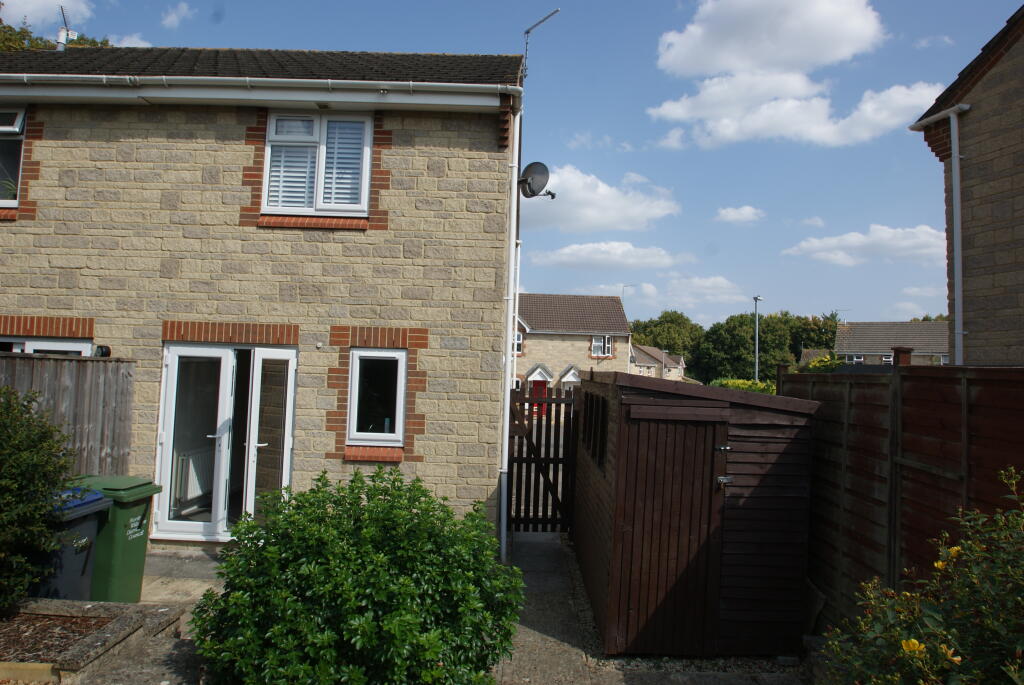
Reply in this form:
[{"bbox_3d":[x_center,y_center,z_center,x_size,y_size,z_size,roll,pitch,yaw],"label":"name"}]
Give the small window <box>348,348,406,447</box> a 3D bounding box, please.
[{"bbox_3d":[-1.446,0.590,6.720,0.610,1.060,0.080,2,-4,1],"label":"small window"}]

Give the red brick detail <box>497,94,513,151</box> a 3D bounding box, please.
[{"bbox_3d":[-0.089,-2.371,6.754,0.155,0.570,0.270,2,-4,1],"label":"red brick detail"}]

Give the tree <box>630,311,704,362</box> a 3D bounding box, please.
[{"bbox_3d":[23.735,2.342,95.000,11.500,14.000,11.500,1,-4,13],"label":"tree"}]

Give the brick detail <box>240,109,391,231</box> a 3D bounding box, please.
[{"bbox_3d":[-2.142,-1.909,6.900,1.630,1.340,0.140,2,-4,1],"label":"brick detail"}]

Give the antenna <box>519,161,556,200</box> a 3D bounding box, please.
[{"bbox_3d":[0.322,-2.036,7.946,0.430,0.470,0.450,6,-6,-44],"label":"antenna"}]

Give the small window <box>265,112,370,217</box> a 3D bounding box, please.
[{"bbox_3d":[-2.134,-1.982,6.925,1.180,1.190,0.110,2,-4,1],"label":"small window"}]

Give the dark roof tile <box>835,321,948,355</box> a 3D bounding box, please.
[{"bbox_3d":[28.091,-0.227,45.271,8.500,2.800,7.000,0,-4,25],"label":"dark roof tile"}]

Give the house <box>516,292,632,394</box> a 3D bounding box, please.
[{"bbox_3d":[2.980,0.765,40.220,7.900,7.750,8.000,2,-4,1],"label":"house"}]

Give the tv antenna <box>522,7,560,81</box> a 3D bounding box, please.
[{"bbox_3d":[0.470,-4.880,10.249,0.200,0.870,0.840,5,-5,-36],"label":"tv antenna"}]

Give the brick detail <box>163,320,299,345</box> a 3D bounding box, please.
[{"bbox_3d":[-3.037,-0.098,6.794,1.490,0.218,0.120,2,-4,1],"label":"brick detail"}]

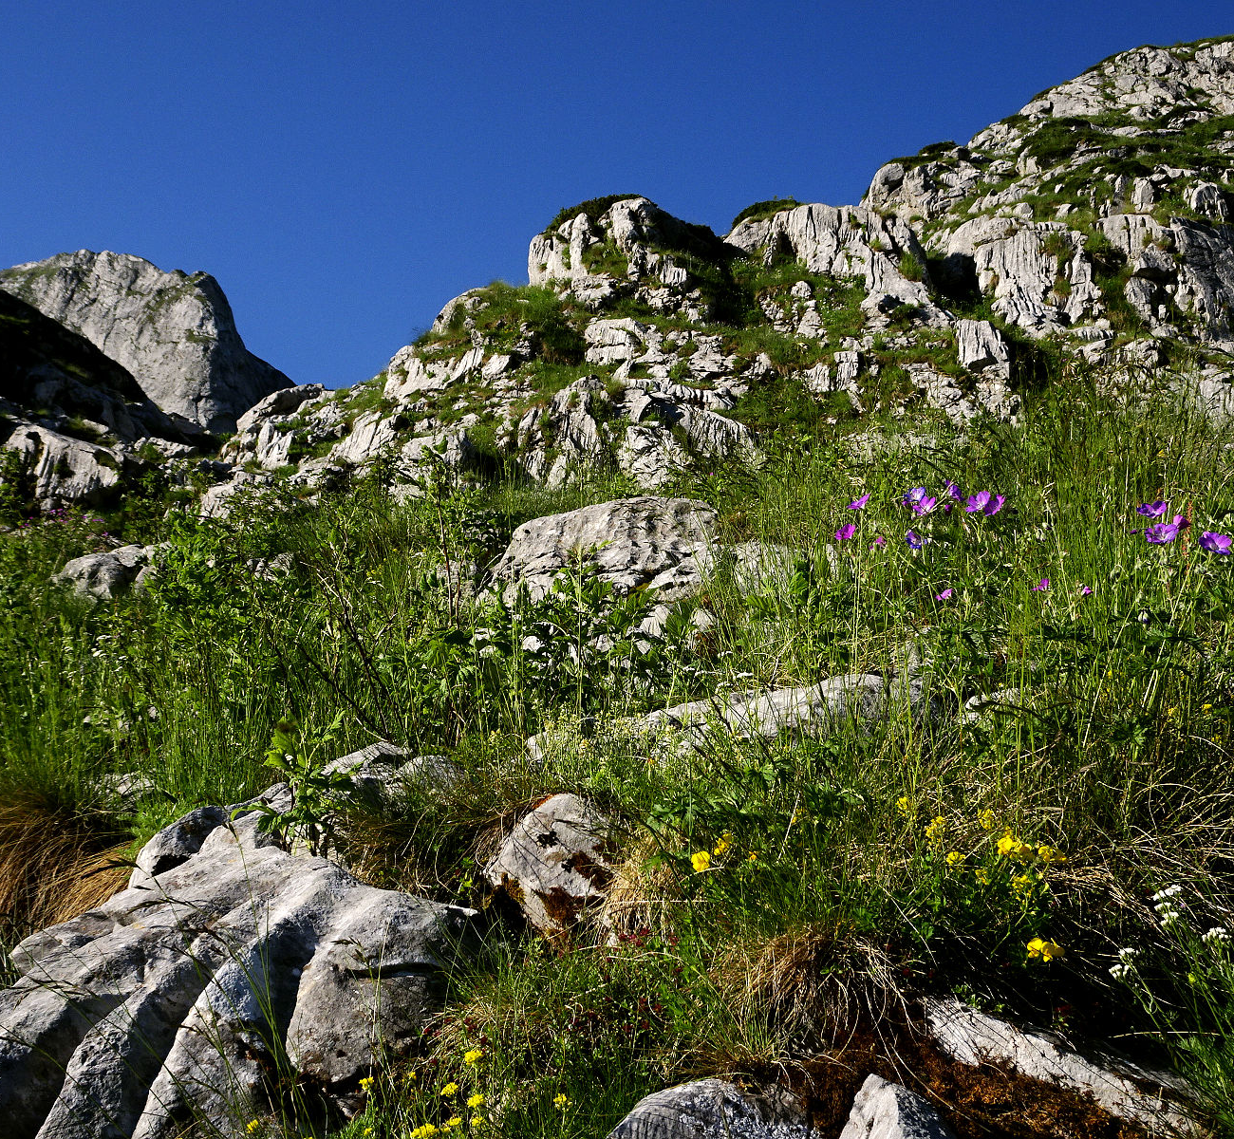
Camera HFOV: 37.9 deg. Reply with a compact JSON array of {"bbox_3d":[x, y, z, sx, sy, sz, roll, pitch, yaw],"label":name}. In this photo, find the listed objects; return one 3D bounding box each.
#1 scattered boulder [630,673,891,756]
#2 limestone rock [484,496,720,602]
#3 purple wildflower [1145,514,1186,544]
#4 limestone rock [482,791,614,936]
[{"bbox_3d":[0.228,0.230,2.850,0.410,0.120,0.220,1,-8,-6],"label":"scattered boulder"},{"bbox_3d":[-0.035,-0.046,4.250,0.550,0.250,0.380,0,-8,0],"label":"limestone rock"},{"bbox_3d":[0.517,-0.038,1.700,0.037,0.027,0.032,-2,-8,14],"label":"purple wildflower"},{"bbox_3d":[-0.078,0.343,2.100,0.155,0.155,0.150,0,-8,0],"label":"limestone rock"}]

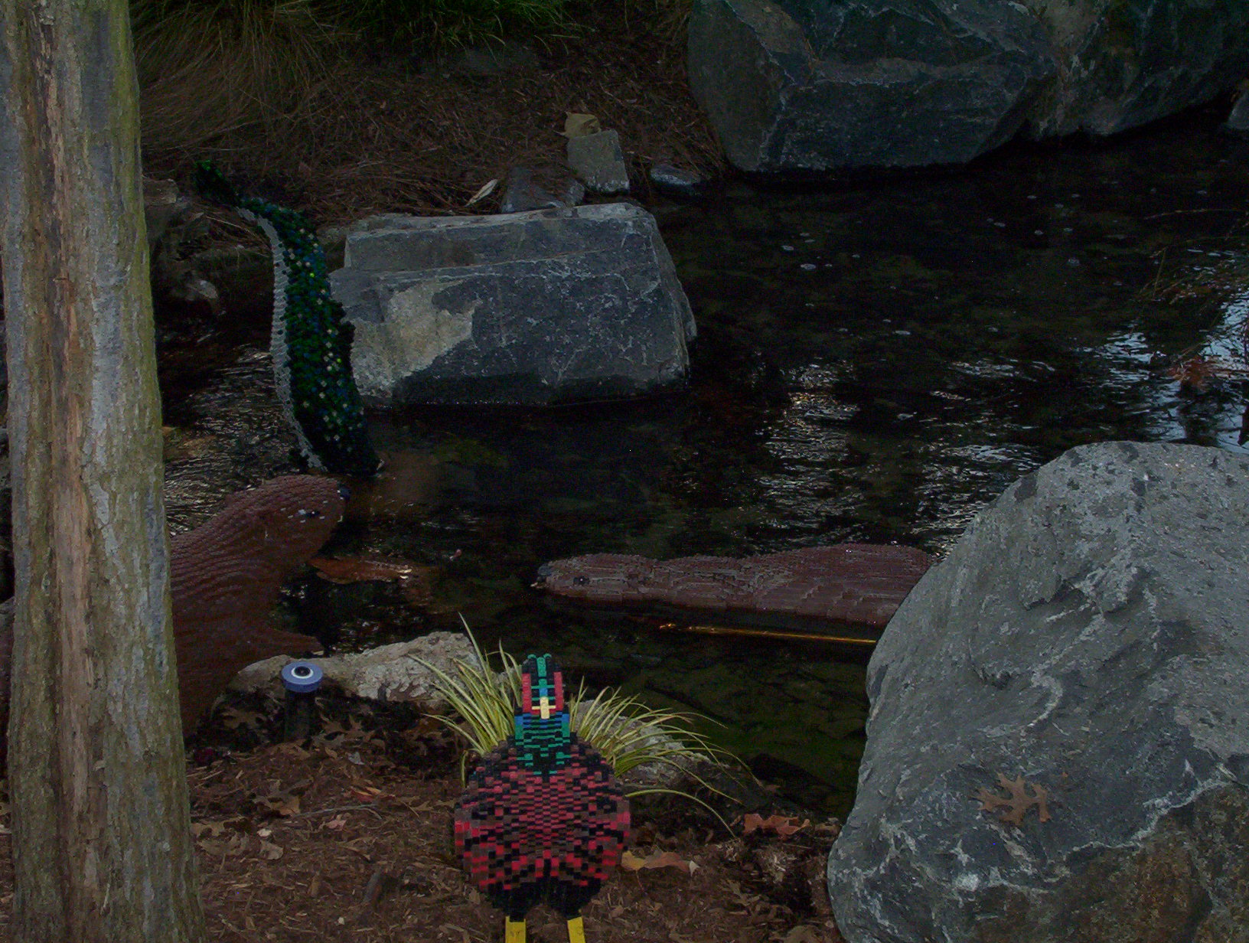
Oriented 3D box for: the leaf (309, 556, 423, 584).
[{"bbox_3d":[-0.409,0.157,5.750,0.175,0.022,0.085,4,19,10],"label":"leaf"}]

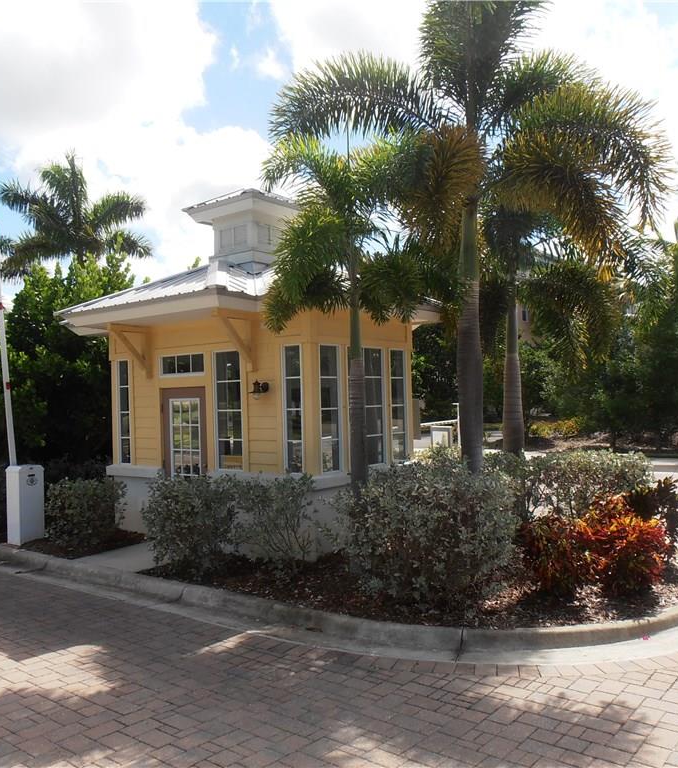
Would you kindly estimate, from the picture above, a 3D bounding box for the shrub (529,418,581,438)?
[{"bbox_3d":[7.776,1.598,25.500,1.850,0.720,1.400,-3,-1,38],"label":"shrub"}]

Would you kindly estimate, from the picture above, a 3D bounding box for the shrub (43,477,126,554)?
[{"bbox_3d":[-3.241,1.568,9.015,1.020,0.870,1.000,-3,-1,38],"label":"shrub"}]

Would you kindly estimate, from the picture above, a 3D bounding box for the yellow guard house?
[{"bbox_3d":[-1.132,-0.340,9.525,4.700,4.590,3.450,-3,-1,38],"label":"yellow guard house"}]

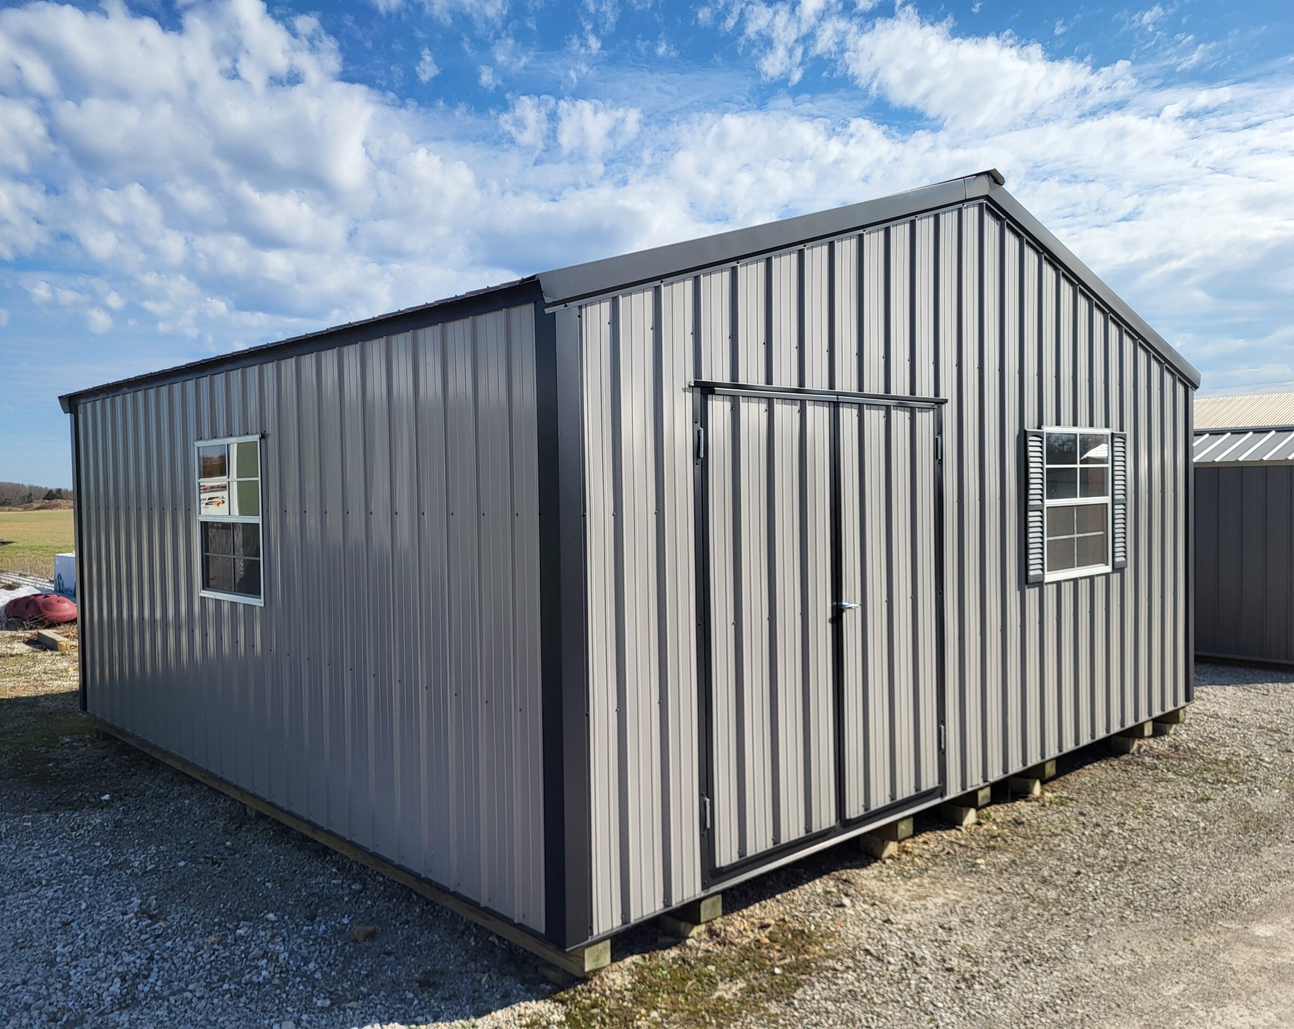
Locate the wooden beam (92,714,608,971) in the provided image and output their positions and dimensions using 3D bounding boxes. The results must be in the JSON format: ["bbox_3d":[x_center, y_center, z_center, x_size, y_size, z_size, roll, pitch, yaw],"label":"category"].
[{"bbox_3d":[-2.348,1.693,6.216,0.155,0.115,6.120,-3,2,-44],"label":"wooden beam"}]

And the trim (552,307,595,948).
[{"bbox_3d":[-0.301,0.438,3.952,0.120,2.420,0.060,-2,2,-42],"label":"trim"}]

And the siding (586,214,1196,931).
[{"bbox_3d":[1.937,-0.115,5.958,5.980,3.340,0.070,-2,2,-42],"label":"siding"}]

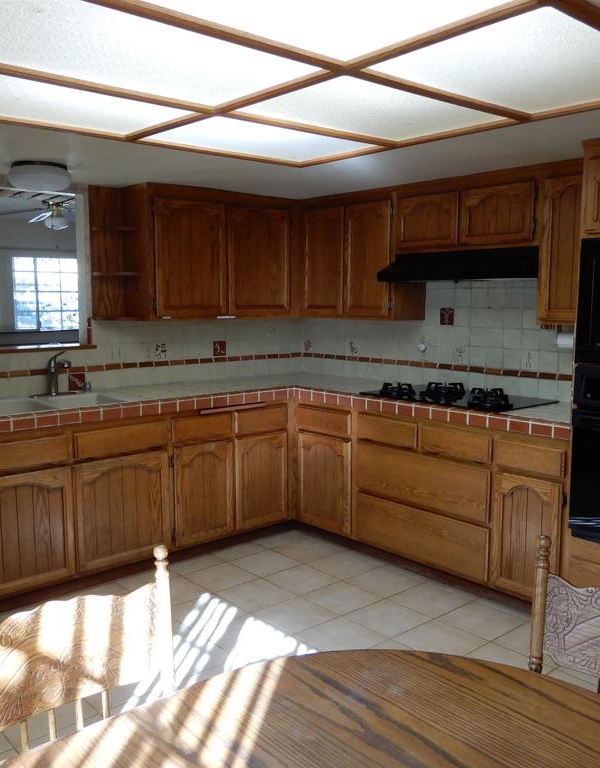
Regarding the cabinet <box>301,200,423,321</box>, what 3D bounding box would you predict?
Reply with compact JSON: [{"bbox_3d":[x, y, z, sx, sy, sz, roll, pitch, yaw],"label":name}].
[{"bbox_3d":[0.378,-0.778,4.509,0.311,0.724,0.839,-5,9,-41],"label":"cabinet"}]

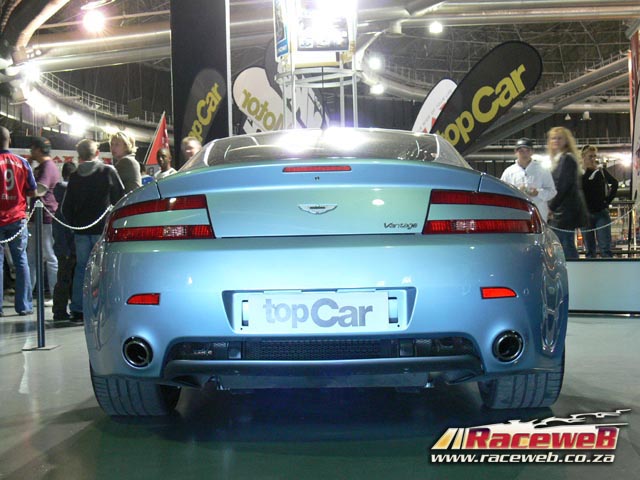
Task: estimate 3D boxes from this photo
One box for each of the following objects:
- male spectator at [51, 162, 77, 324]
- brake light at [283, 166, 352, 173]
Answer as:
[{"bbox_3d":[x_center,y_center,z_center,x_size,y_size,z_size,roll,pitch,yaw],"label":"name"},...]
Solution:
[{"bbox_3d":[-2.276,0.014,7.500,0.430,1.430,0.290,-1,0,-6],"label":"male spectator"},{"bbox_3d":[-0.008,-0.225,2.660,0.222,0.021,0.030,-1,0,2],"label":"brake light"}]

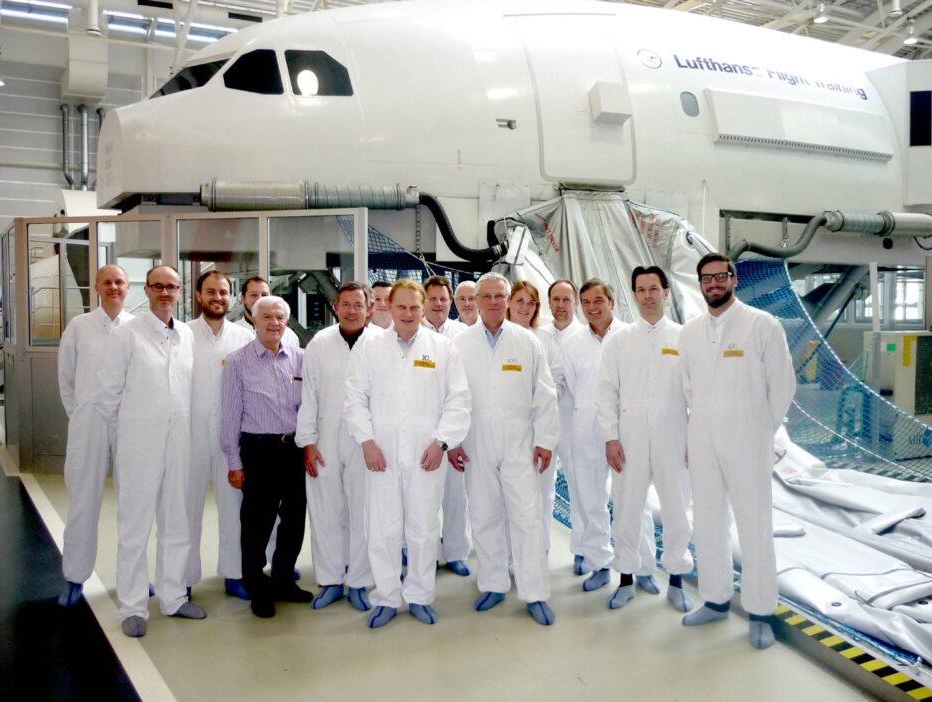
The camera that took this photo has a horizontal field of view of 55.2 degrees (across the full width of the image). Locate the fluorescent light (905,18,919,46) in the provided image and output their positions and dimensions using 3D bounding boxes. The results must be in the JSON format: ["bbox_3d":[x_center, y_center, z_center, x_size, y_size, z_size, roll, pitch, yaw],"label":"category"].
[{"bbox_3d":[14.479,-10.351,29.000,0.450,0.750,0.450,0,1,0],"label":"fluorescent light"}]

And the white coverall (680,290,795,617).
[{"bbox_3d":[1.325,0.486,4.392,0.550,1.490,0.370,1,2,20],"label":"white coverall"}]

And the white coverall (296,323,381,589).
[{"bbox_3d":[-0.669,0.575,4.910,0.540,1.450,0.360,0,1,-10],"label":"white coverall"}]

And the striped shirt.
[{"bbox_3d":[-1.089,0.269,4.814,0.480,0.670,0.290,-1,2,-14],"label":"striped shirt"}]

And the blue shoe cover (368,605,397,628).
[{"bbox_3d":[-0.426,1.312,4.569,0.108,0.115,0.285,0,2,12],"label":"blue shoe cover"}]

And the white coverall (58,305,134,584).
[{"bbox_3d":[-2.039,0.529,5.020,0.530,1.540,0.360,-1,1,-25],"label":"white coverall"}]

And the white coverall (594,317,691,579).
[{"bbox_3d":[1.013,0.533,4.980,0.580,1.460,0.320,1,3,13],"label":"white coverall"}]

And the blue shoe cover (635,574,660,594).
[{"bbox_3d":[1.040,1.291,5.116,0.108,0.115,0.285,0,2,-5],"label":"blue shoe cover"}]

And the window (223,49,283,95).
[{"bbox_3d":[-2.244,-2.939,9.400,0.680,0.600,0.060,1,-23,12],"label":"window"}]

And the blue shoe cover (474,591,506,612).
[{"bbox_3d":[0.144,1.331,4.868,0.110,0.105,0.280,3,4,38],"label":"blue shoe cover"}]

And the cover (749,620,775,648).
[{"bbox_3d":[1.406,1.324,4.255,0.115,0.095,0.280,0,1,17],"label":"cover"}]

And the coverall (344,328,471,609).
[{"bbox_3d":[-0.303,0.608,4.620,0.630,1.430,0.400,0,1,-4],"label":"coverall"}]

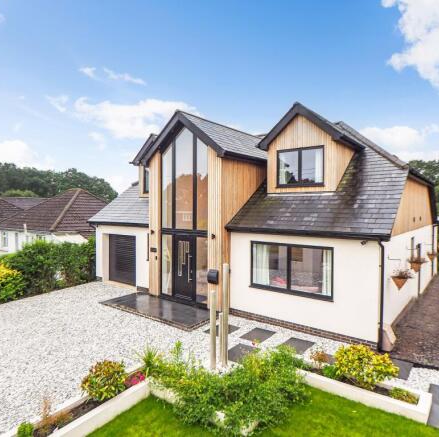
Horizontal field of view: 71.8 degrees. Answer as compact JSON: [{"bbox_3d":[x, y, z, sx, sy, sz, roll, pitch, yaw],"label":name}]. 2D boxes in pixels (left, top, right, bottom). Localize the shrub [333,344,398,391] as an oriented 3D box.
[{"bbox_3d":[2.505,2.539,5.200,1.050,0.660,0.850,2,2,38],"label":"shrub"}]

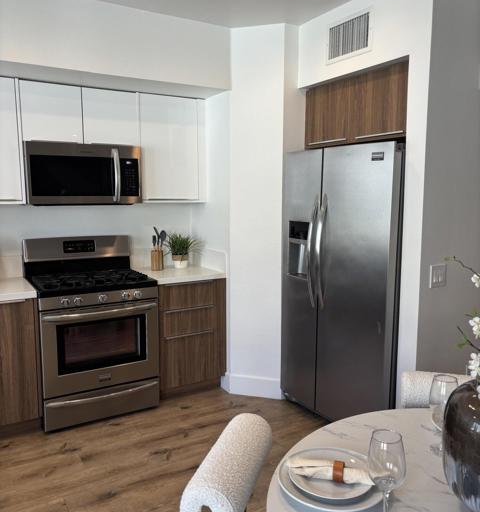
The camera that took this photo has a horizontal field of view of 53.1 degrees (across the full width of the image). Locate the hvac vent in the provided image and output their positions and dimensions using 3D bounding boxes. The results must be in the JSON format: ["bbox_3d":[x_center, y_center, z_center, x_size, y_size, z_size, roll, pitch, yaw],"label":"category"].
[{"bbox_3d":[0.641,-1.311,2.889,0.025,0.235,0.385,-4,8,-30],"label":"hvac vent"}]

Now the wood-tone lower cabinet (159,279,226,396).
[{"bbox_3d":[-0.496,0.591,3.780,0.542,0.878,0.610,-4,8,-30],"label":"wood-tone lower cabinet"}]

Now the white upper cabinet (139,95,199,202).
[{"bbox_3d":[-0.595,-0.801,3.668,0.457,0.765,0.340,-4,9,-30],"label":"white upper cabinet"}]

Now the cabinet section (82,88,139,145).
[{"bbox_3d":[-0.967,-0.967,3.445,0.382,0.373,0.340,-4,9,-30],"label":"cabinet section"}]

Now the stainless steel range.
[{"bbox_3d":[-1.040,0.483,3.399,0.758,1.175,0.675,-4,9,-30],"label":"stainless steel range"}]

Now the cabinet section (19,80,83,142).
[{"bbox_3d":[-1.297,-0.944,3.255,0.379,0.373,0.340,-4,9,-30],"label":"cabinet section"}]

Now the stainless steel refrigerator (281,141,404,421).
[{"bbox_3d":[0.841,0.211,3.216,0.800,1.780,0.915,-5,9,-34],"label":"stainless steel refrigerator"}]

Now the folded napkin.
[{"bbox_3d":[0.234,0.562,1.256,0.221,0.035,0.065,2,8,13],"label":"folded napkin"}]

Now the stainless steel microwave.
[{"bbox_3d":[-1.111,-0.564,3.362,0.758,0.400,0.410,-4,9,-30],"label":"stainless steel microwave"}]

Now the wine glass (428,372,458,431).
[{"bbox_3d":[0.597,0.470,1.409,0.082,0.225,0.082,-4,8,-30],"label":"wine glass"}]

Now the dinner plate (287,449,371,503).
[{"bbox_3d":[0.236,0.572,1.259,0.225,0.025,0.225,0,7,0],"label":"dinner plate"}]

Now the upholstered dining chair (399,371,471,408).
[{"bbox_3d":[0.861,0.901,1.862,0.480,0.767,0.550,2,8,14],"label":"upholstered dining chair"}]

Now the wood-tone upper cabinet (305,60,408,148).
[{"bbox_3d":[0.909,-0.896,3.040,0.530,0.398,0.910,-4,9,-30],"label":"wood-tone upper cabinet"}]

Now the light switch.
[{"bbox_3d":[1.040,0.108,2.509,0.120,0.119,0.010,-4,9,-30],"label":"light switch"}]

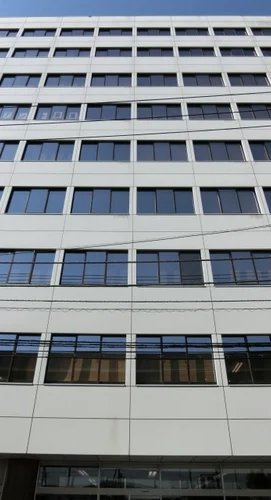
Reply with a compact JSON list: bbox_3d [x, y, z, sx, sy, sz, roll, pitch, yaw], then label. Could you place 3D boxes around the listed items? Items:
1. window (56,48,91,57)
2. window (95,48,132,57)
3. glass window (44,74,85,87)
[{"bbox_3d":[-4.249,-13.286,24.418,2.440,1.650,0.150,0,-38,0],"label":"window"},{"bbox_3d":[-1.528,-14.132,26.020,2.633,1.673,0.150,0,-38,0],"label":"window"},{"bbox_3d":[-4.372,-10.637,22.862,2.546,1.707,0.200,0,-38,0],"label":"glass window"}]

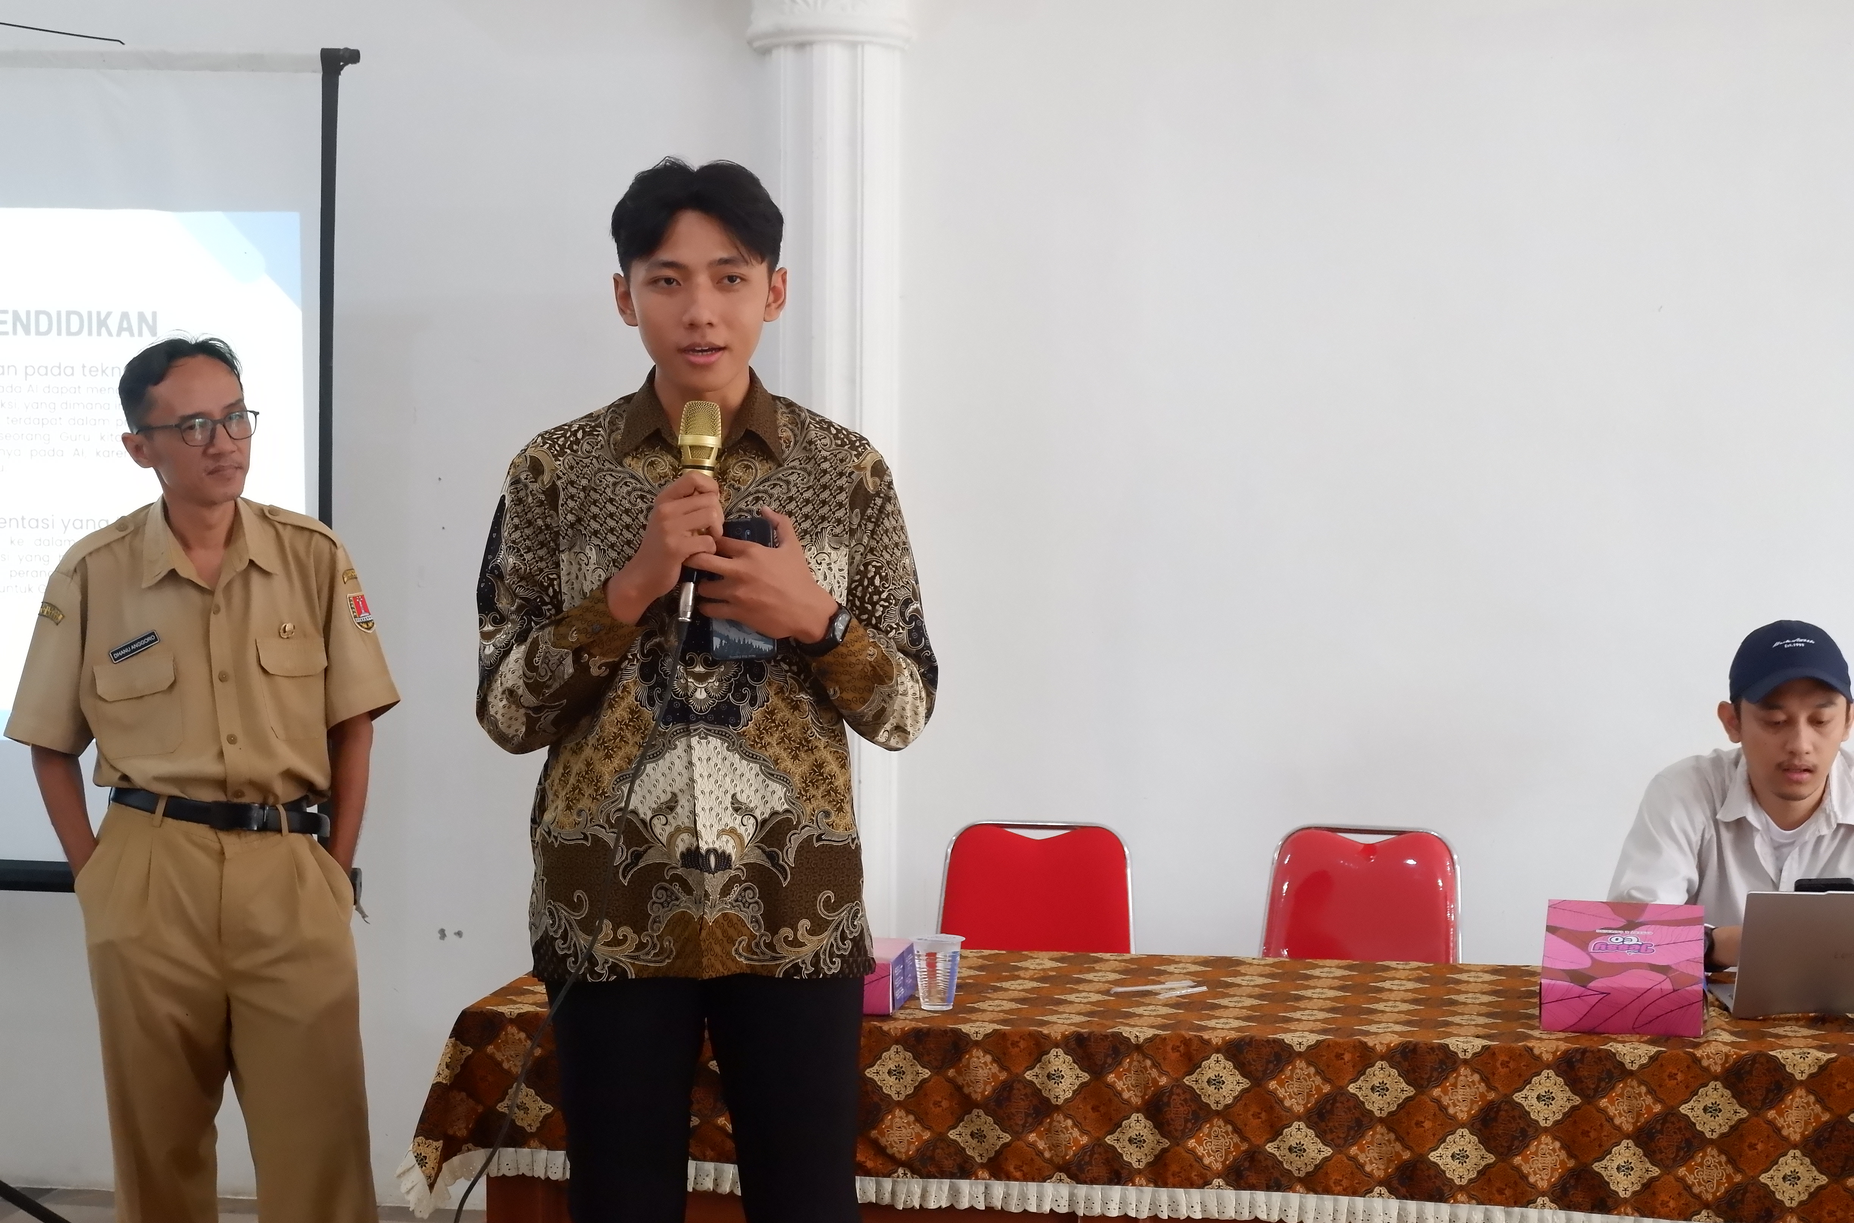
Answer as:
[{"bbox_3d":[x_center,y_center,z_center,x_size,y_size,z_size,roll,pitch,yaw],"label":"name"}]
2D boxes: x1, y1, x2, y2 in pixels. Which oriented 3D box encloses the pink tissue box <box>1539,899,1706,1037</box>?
[{"bbox_3d":[0.926,0.472,4.119,0.206,0.146,0.185,1,4,12],"label":"pink tissue box"}]

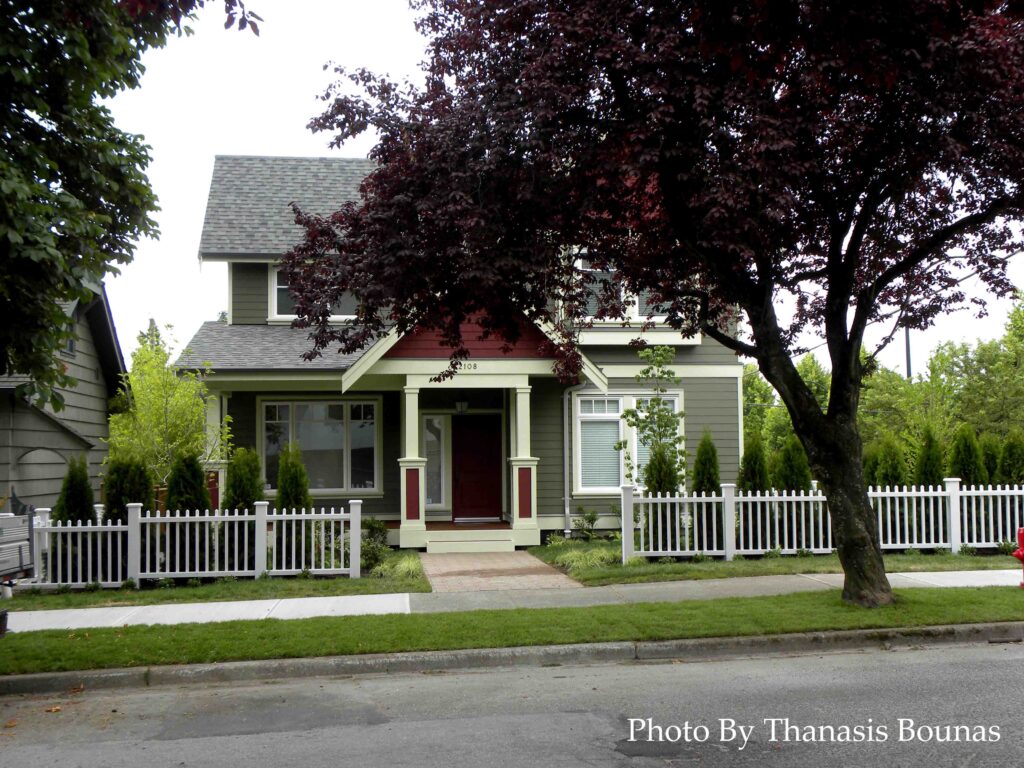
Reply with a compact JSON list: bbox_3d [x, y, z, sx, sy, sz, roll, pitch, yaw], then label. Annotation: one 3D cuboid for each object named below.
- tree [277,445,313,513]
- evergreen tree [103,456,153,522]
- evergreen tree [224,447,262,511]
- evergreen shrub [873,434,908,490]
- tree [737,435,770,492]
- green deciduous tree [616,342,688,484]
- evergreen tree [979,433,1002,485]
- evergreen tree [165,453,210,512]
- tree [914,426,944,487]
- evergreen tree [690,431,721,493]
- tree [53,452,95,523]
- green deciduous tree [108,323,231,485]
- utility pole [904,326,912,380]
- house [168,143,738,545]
[{"bbox_3d":[-3.301,1.883,18.404,0.580,1.990,0.580,0,-3,-7],"label":"tree"},{"bbox_3d":[-5.691,2.020,17.950,0.740,1.890,0.700,0,-3,-6],"label":"evergreen tree"},{"bbox_3d":[-4.068,1.922,18.303,0.640,1.960,0.640,0,-3,-7],"label":"evergreen tree"},{"bbox_3d":[6.071,1.740,19.402,0.560,1.860,0.560,0,-3,-6],"label":"evergreen shrub"},{"bbox_3d":[3.776,1.733,18.961,0.560,1.920,0.560,0,-3,-6],"label":"tree"},{"bbox_3d":[2.341,1.070,20.206,1.180,3.400,1.100,0,-3,-6],"label":"green deciduous tree"},{"bbox_3d":[8.184,1.773,20.760,0.500,1.880,0.500,0,-3,-7],"label":"evergreen tree"},{"bbox_3d":[-4.827,1.971,18.042,0.700,1.900,0.680,0,-3,-6],"label":"evergreen tree"},{"bbox_3d":[6.784,1.667,19.726,0.500,2.010,0.500,0,-3,-7],"label":"tree"},{"bbox_3d":[3.068,1.736,19.239,0.510,1.990,0.510,0,-3,-7],"label":"evergreen tree"},{"bbox_3d":[-6.490,2.001,17.984,0.680,1.910,0.680,0,-3,-7],"label":"tree"},{"bbox_3d":[-5.499,0.979,19.416,1.980,3.940,1.800,0,-3,-6],"label":"green deciduous tree"},{"bbox_3d":[16.932,-0.915,51.791,0.220,9.200,0.220,0,-3,-6],"label":"utility pole"},{"bbox_3d":[-1.032,-0.912,25.565,10.450,8.080,9.800,0,-3,-7],"label":"house"}]

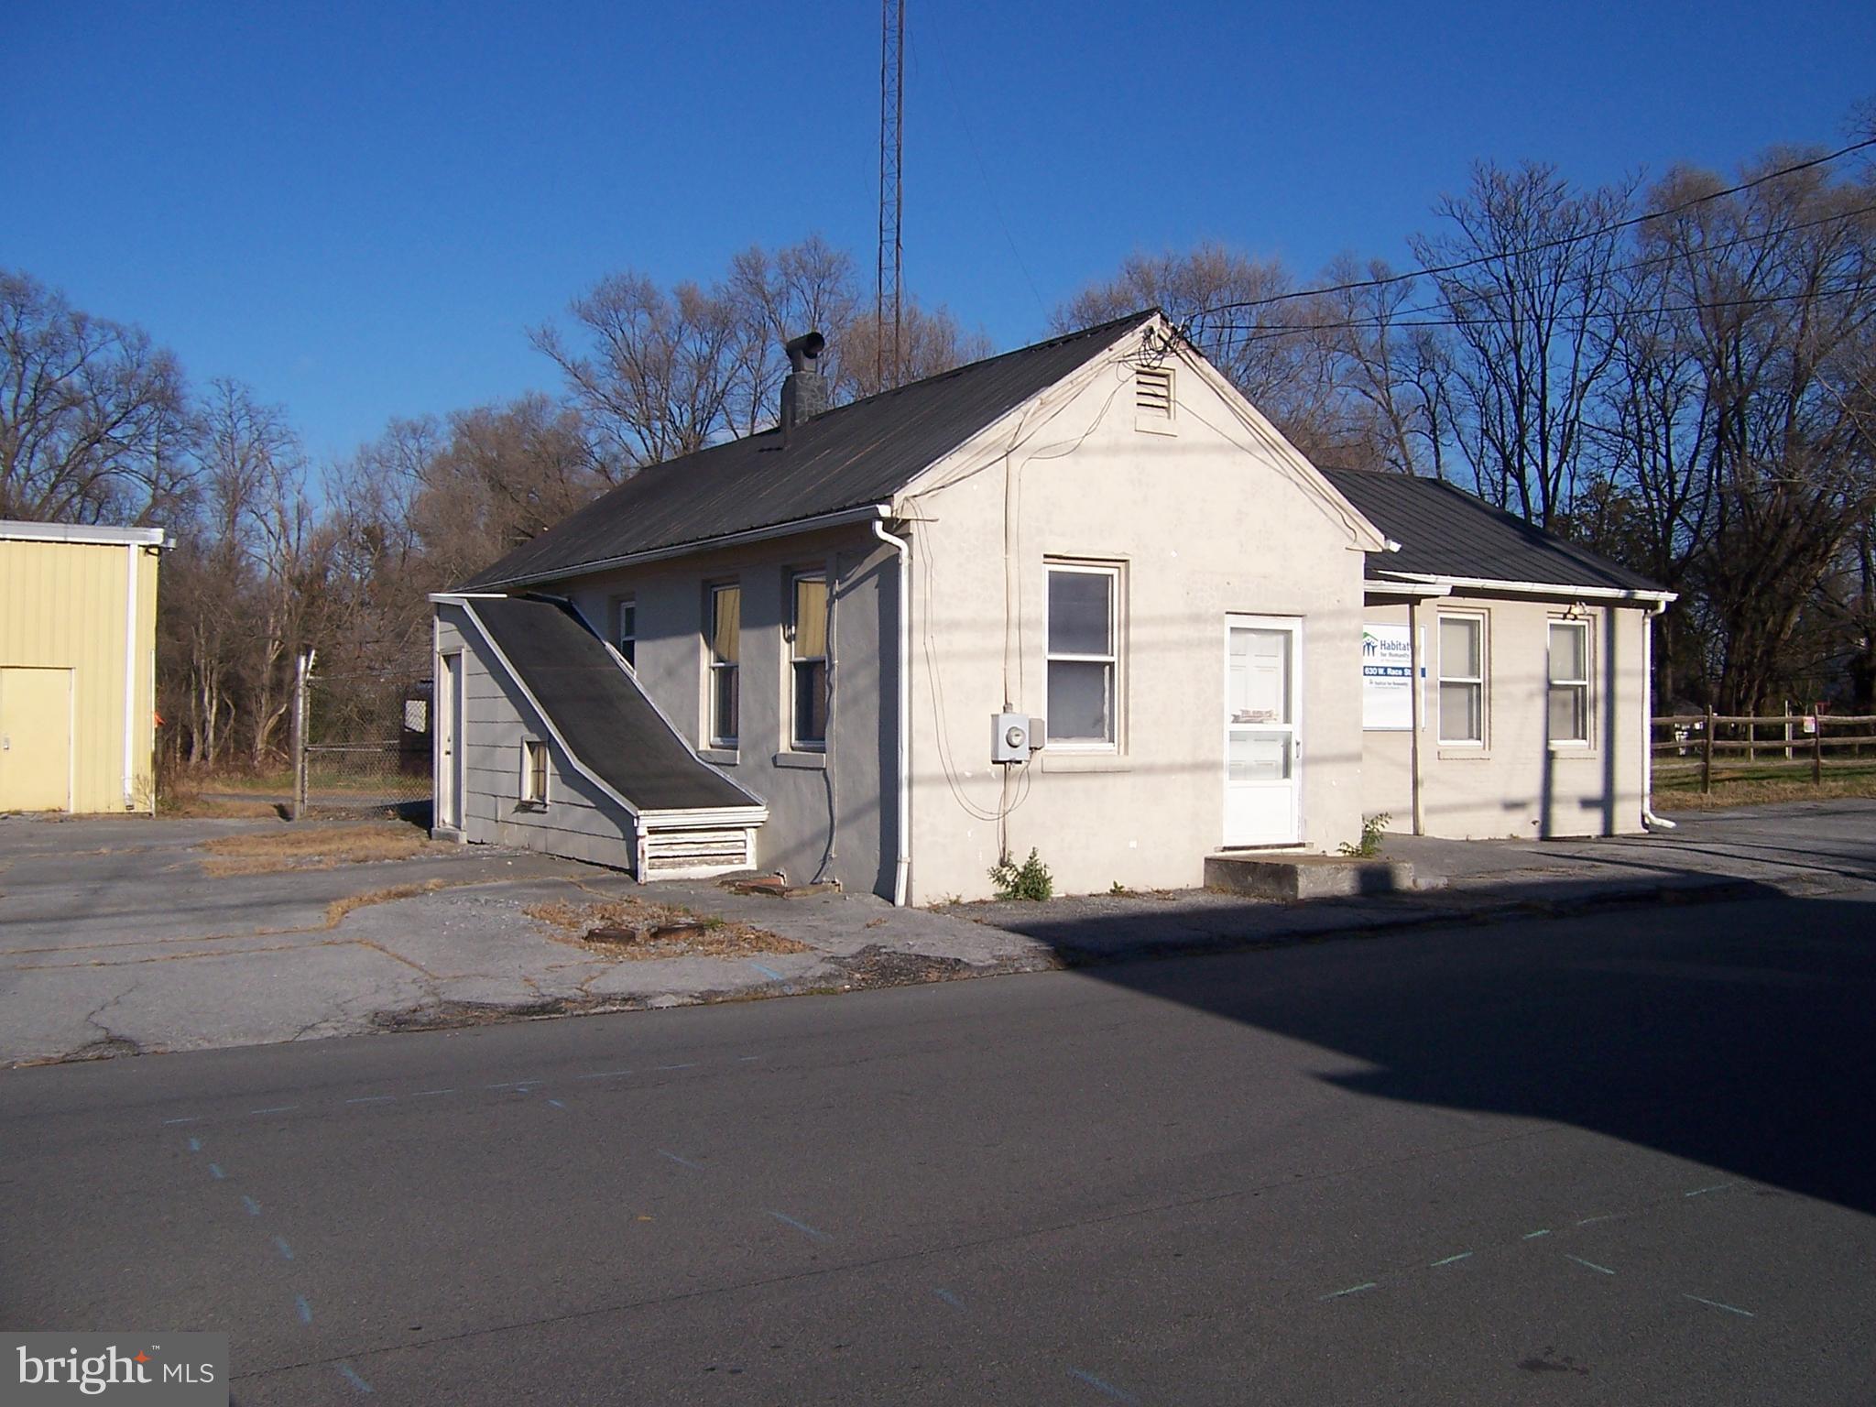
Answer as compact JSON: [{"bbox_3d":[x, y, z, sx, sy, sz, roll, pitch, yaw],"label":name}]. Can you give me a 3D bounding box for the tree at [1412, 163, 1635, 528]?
[{"bbox_3d":[15.427,-6.317,47.000,5.855,15.754,5.679,0,-1,0],"label":"tree"}]

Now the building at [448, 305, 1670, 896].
[{"bbox_3d":[1.538,-0.927,21.746,13.300,5.300,11.600,1,-1,-31],"label":"building"}]

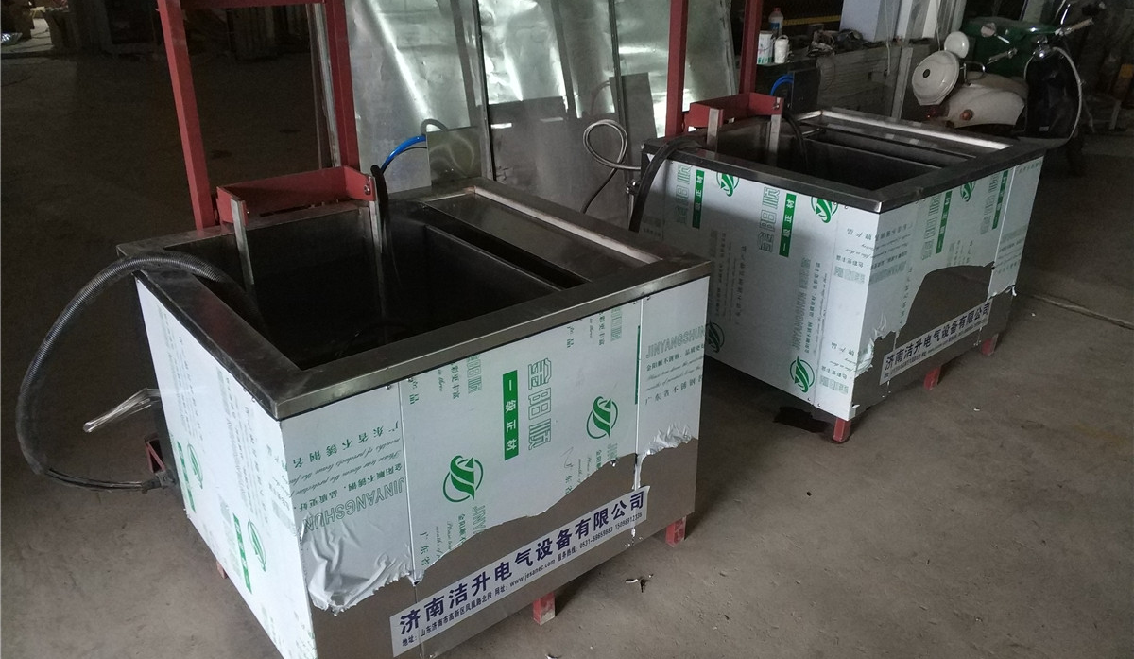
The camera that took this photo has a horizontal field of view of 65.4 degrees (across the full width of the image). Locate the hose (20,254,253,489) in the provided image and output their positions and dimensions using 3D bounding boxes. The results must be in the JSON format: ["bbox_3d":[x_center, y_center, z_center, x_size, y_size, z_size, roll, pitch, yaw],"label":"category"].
[{"bbox_3d":[-1.099,0.162,2.395,0.658,0.764,0.306,0,25,0],"label":"hose"}]

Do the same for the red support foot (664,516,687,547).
[{"bbox_3d":[0.293,0.541,2.379,0.044,0.072,0.037,-19,31,-35],"label":"red support foot"}]

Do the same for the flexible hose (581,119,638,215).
[{"bbox_3d":[0.184,-0.649,3.542,0.252,0.387,0.161,0,25,0],"label":"flexible hose"}]

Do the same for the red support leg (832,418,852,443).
[{"bbox_3d":[0.890,0.319,2.855,0.044,0.075,0.037,-20,32,-36],"label":"red support leg"}]

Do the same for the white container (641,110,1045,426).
[{"bbox_3d":[1.071,-0.359,3.594,1.151,0.782,1.052,-19,31,-36],"label":"white container"}]

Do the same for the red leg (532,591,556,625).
[{"bbox_3d":[-0.056,0.661,2.119,0.044,0.072,0.037,-19,31,-35],"label":"red leg"}]

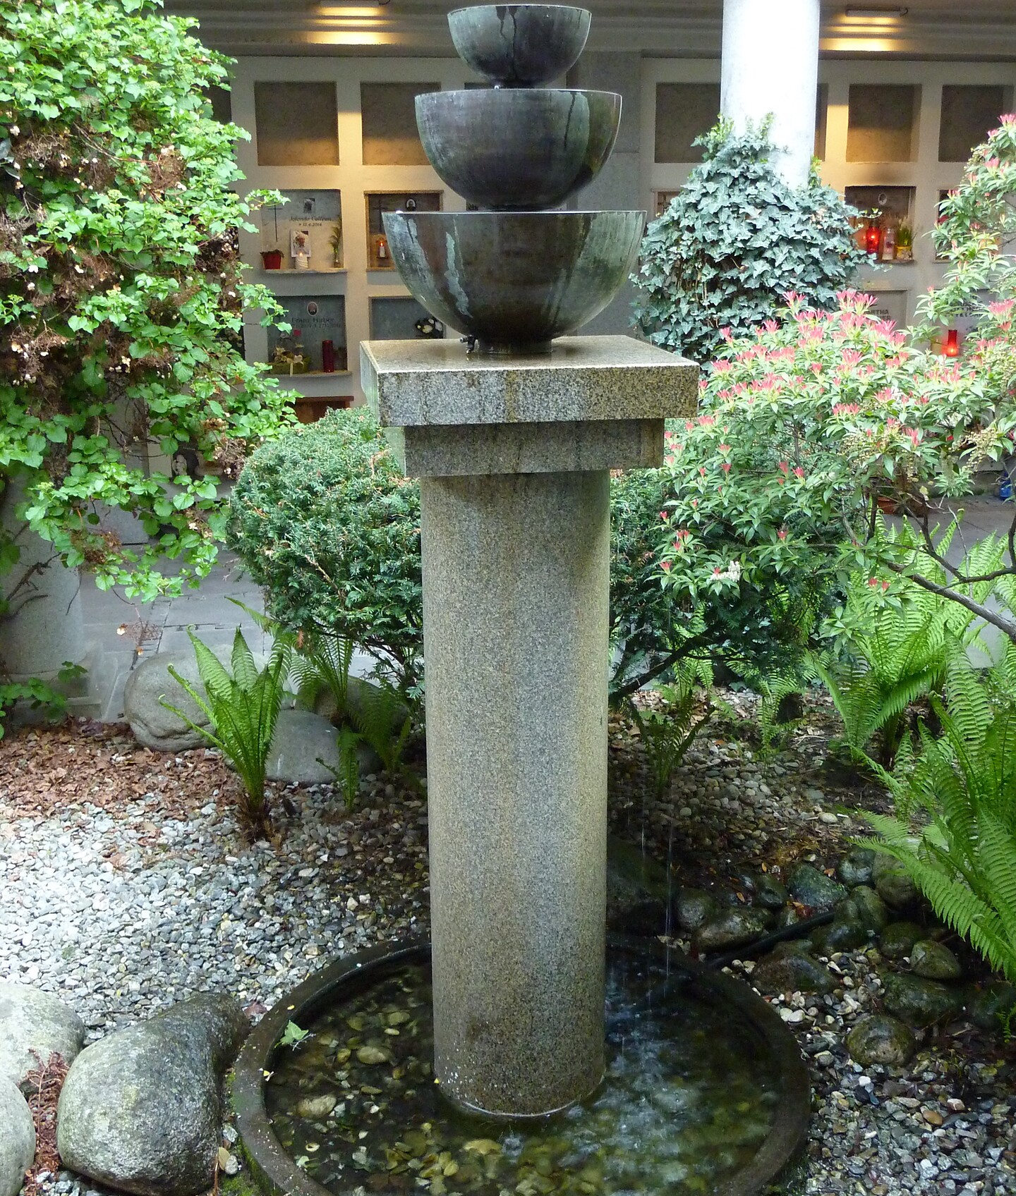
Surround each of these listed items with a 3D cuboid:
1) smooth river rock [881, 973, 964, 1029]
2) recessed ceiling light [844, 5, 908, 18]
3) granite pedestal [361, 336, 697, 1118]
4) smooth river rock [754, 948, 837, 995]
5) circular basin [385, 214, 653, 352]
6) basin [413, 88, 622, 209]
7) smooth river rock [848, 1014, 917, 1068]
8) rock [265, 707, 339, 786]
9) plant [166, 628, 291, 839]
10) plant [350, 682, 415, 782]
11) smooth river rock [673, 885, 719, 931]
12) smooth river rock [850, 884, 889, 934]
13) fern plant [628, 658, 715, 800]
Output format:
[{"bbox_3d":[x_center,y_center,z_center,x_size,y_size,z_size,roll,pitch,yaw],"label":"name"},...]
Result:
[{"bbox_3d":[0.790,0.768,2.611,0.159,0.098,0.112,-3,16,-10],"label":"smooth river rock"},{"bbox_3d":[1.775,-2.849,6.649,0.298,0.070,0.150,-3,16,-8],"label":"recessed ceiling light"},{"bbox_3d":[0.019,0.253,2.540,0.502,1.402,0.502,-3,16,-8],"label":"granite pedestal"},{"bbox_3d":[0.612,0.801,2.913,0.175,0.083,0.130,-1,16,0],"label":"smooth river rock"},{"bbox_3d":[0.016,-0.527,2.293,0.436,0.229,0.436,0,16,0],"label":"circular basin"},{"bbox_3d":[0.016,-0.723,2.237,0.334,0.178,0.334,0,16,0],"label":"basin"},{"bbox_3d":[0.725,0.865,2.661,0.136,0.095,0.120,-1,16,0],"label":"smooth river rock"},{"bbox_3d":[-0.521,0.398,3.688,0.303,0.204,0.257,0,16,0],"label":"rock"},{"bbox_3d":[-0.740,0.363,3.622,0.330,0.563,0.340,-1,16,0],"label":"plant"},{"bbox_3d":[-0.368,0.390,4.015,0.186,0.291,0.220,-1,16,0],"label":"plant"},{"bbox_3d":[0.404,0.669,2.932,0.103,0.099,0.110,0,16,0],"label":"smooth river rock"},{"bbox_3d":[0.772,0.665,2.929,0.084,0.103,0.105,0,16,0],"label":"smooth river rock"},{"bbox_3d":[0.459,0.383,3.866,0.245,0.377,0.221,0,16,0],"label":"fern plant"}]

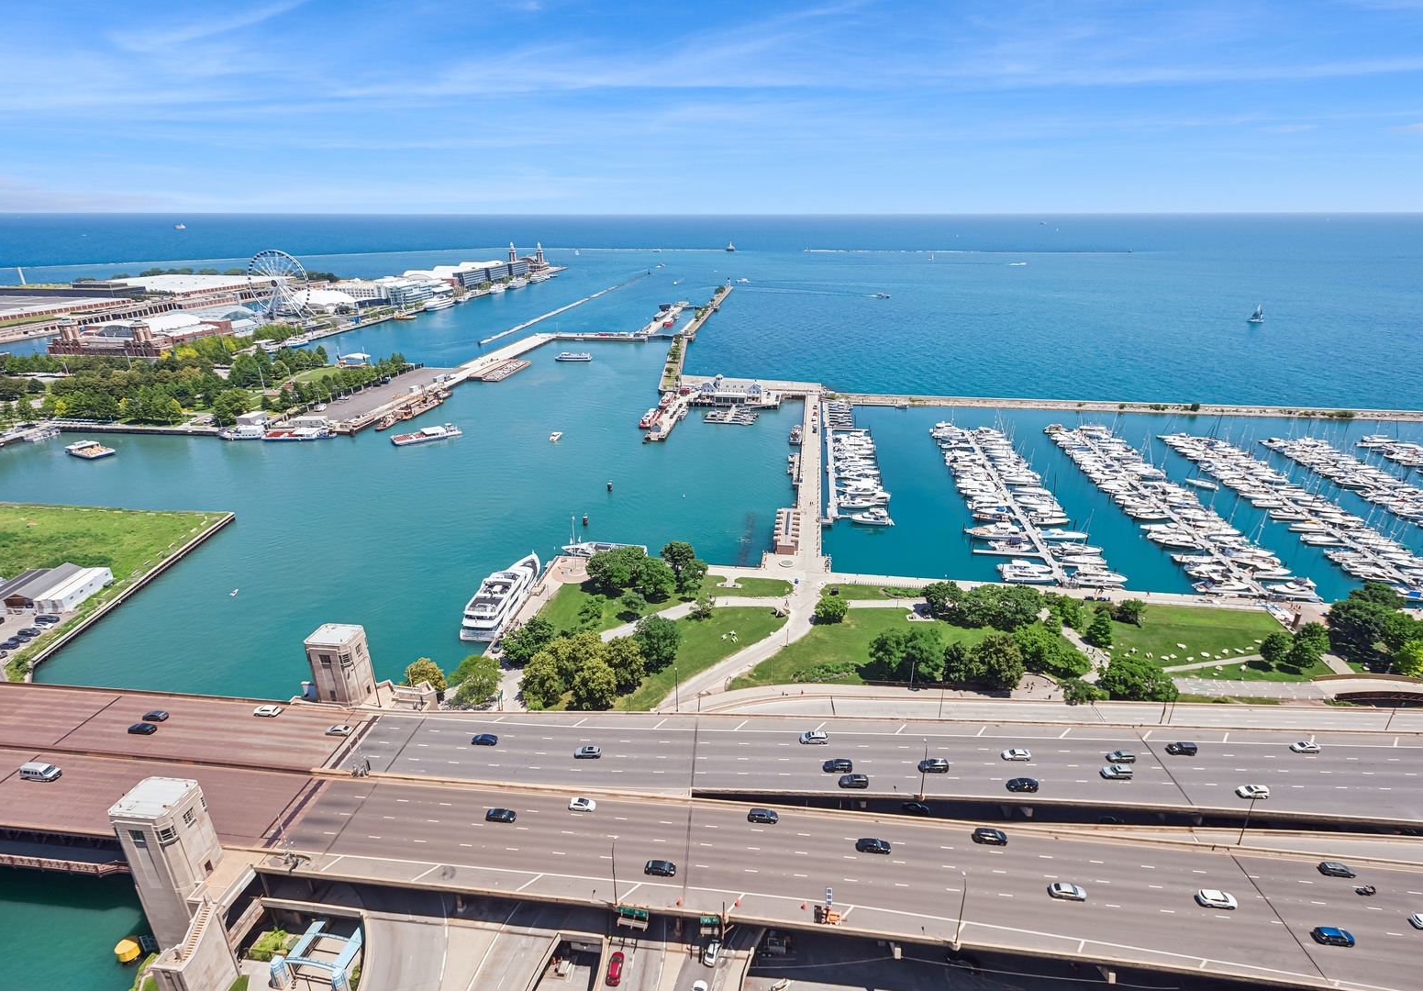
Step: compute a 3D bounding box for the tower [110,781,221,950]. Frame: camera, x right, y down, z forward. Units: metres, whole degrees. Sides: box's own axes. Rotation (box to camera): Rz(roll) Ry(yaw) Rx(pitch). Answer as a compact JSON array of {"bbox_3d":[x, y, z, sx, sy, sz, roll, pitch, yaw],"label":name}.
[{"bbox_3d":[-77.300,53.990,102.640,8.300,25.700,7.100,2,22,5],"label":"tower"}]

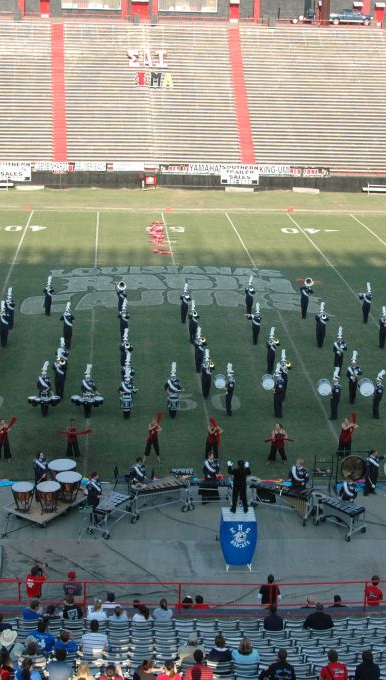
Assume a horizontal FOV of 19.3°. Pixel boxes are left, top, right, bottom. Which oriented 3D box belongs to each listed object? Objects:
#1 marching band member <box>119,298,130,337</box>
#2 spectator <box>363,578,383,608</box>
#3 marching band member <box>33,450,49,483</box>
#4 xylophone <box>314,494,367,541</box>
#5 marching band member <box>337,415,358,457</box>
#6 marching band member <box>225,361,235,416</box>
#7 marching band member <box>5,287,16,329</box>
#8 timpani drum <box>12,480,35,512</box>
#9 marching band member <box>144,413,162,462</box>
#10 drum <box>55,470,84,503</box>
[{"bbox_3d":[-3.192,-0.890,52.243,0.536,2.112,0.597,0,17,-4],"label":"marching band member"},{"bbox_3d":[4.534,6.792,28.926,0.520,1.720,0.380,0,17,-4],"label":"spectator"},{"bbox_3d":[-4.745,4.192,35.140,0.550,1.620,0.500,-15,23,-42],"label":"marching band member"},{"bbox_3d":[4.448,5.345,34.293,0.800,0.880,1.460,-15,24,-42],"label":"xylophone"},{"bbox_3d":[5.529,3.455,40.494,0.670,1.772,0.515,-8,19,-28],"label":"marching band member"},{"bbox_3d":[1.426,1.909,43.779,0.420,2.132,0.580,-1,17,-9],"label":"marching band member"},{"bbox_3d":[-8.604,-1.496,53.719,0.530,2.035,0.500,-1,17,-9],"label":"marching band member"},{"bbox_3d":[-5.236,4.855,35.141,0.660,0.800,0.660,1,17,0],"label":"timpani drum"},{"bbox_3d":[-1.351,3.311,38.706,0.600,1.750,0.450,-1,18,-9],"label":"marching band member"},{"bbox_3d":[-3.856,4.648,35.366,0.800,0.800,0.800,0,17,-4],"label":"drum"}]

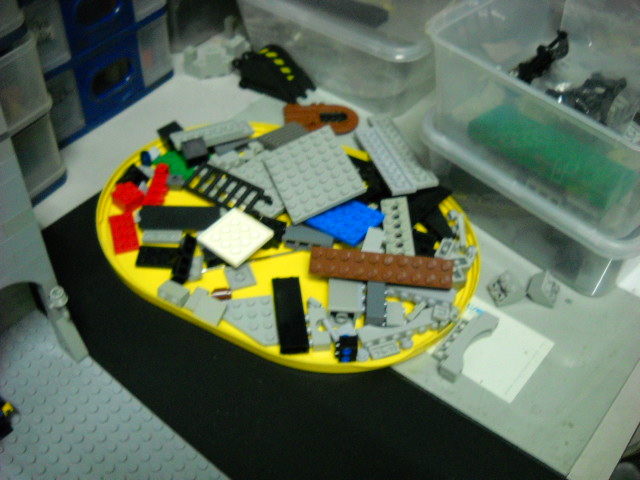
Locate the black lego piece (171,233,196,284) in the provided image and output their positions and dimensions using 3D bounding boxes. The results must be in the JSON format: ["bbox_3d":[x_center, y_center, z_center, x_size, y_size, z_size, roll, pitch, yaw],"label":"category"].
[{"bbox_3d":[-0.079,0.012,0.444,0.009,0.008,0.032,3,51,3],"label":"black lego piece"}]

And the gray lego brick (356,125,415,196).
[{"bbox_3d":[0.042,-0.053,0.499,0.016,0.005,0.064,-10,48,-19],"label":"gray lego brick"}]

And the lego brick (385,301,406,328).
[{"bbox_3d":[0.041,0.042,0.423,0.011,0.008,0.016,1,47,-3],"label":"lego brick"}]

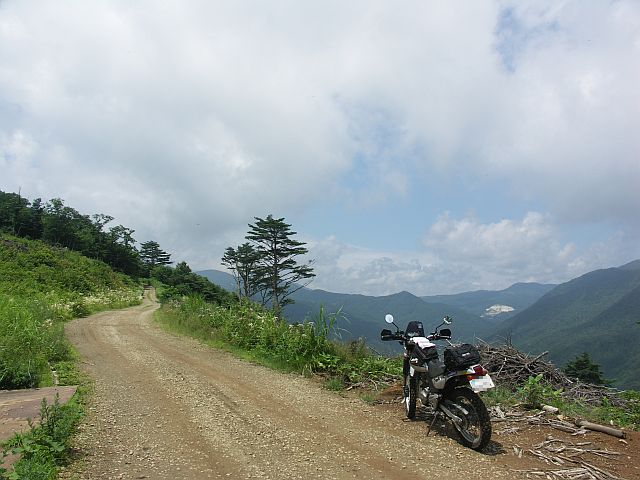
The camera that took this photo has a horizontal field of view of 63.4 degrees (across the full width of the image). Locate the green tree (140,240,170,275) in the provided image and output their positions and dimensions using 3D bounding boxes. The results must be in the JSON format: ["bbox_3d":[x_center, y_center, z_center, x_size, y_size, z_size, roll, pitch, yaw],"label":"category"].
[{"bbox_3d":[-29.411,3.554,92.000,5.690,6.930,5.510,0,-5,0],"label":"green tree"}]

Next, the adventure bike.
[{"bbox_3d":[1.283,1.515,5.825,0.820,1.270,2.050,-4,-4,-20],"label":"adventure bike"}]

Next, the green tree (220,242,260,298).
[{"bbox_3d":[-6.757,2.762,44.000,3.400,5.100,3.230,0,-5,0],"label":"green tree"}]

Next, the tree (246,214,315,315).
[{"bbox_3d":[-3.052,2.047,40.000,5.250,8.040,4.940,0,-5,0],"label":"tree"}]

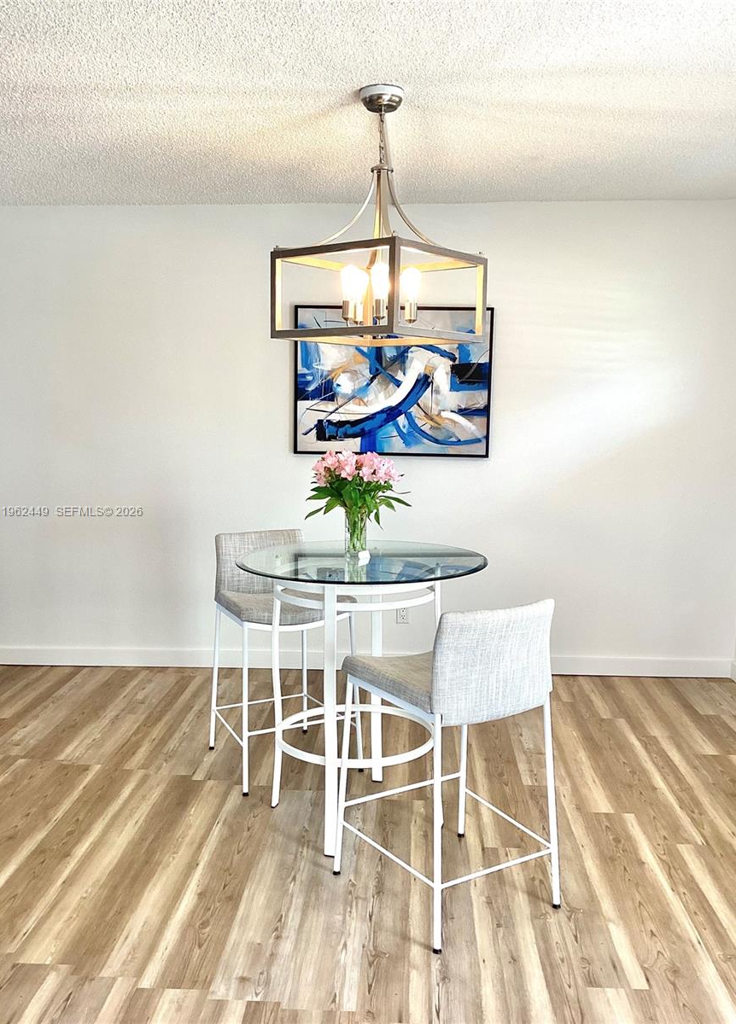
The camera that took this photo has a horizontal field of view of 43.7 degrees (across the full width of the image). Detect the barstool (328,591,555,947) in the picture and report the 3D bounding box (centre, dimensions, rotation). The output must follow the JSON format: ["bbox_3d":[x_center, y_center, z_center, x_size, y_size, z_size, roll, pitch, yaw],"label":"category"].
[{"bbox_3d":[0.235,0.665,2.662,0.490,0.900,0.510,-4,8,-31],"label":"barstool"}]

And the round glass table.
[{"bbox_3d":[-0.027,0.604,3.140,0.850,0.910,0.850,0,7,0],"label":"round glass table"}]

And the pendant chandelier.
[{"bbox_3d":[0.042,-0.977,3.045,0.515,0.807,0.515,5,8,38],"label":"pendant chandelier"}]

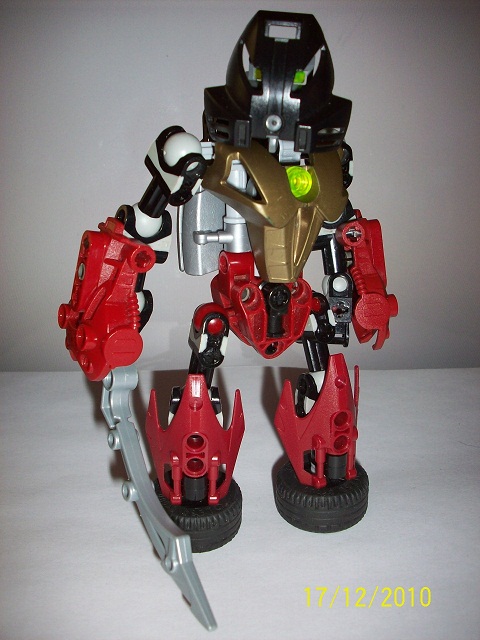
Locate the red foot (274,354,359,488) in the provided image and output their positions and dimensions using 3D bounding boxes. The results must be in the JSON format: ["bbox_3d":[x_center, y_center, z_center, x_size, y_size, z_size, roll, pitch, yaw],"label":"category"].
[{"bbox_3d":[0.025,0.029,0.219,0.029,0.042,0.018,-10,18,-17],"label":"red foot"}]

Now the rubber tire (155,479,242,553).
[{"bbox_3d":[-0.015,0.059,0.220,0.030,0.014,0.030,-2,29,-4],"label":"rubber tire"}]

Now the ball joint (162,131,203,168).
[{"bbox_3d":[-0.016,-0.046,0.186,0.010,0.010,0.010,0,29,0],"label":"ball joint"}]

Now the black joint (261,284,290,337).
[{"bbox_3d":[0.011,-0.003,0.199,0.008,0.016,0.008,-10,18,-17],"label":"black joint"}]

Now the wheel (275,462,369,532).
[{"bbox_3d":[0.027,0.055,0.227,0.030,0.014,0.030,0,29,0],"label":"wheel"}]

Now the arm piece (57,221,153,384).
[{"bbox_3d":[-0.040,-0.006,0.203,0.020,0.045,0.018,6,12,-29],"label":"arm piece"}]

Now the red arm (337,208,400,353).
[{"bbox_3d":[0.043,-0.014,0.230,0.018,0.045,0.018,-12,10,-3],"label":"red arm"}]

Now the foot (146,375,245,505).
[{"bbox_3d":[-0.013,0.034,0.212,0.029,0.042,0.018,-2,17,-4],"label":"foot"}]

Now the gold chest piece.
[{"bbox_3d":[0.009,-0.030,0.180,0.039,0.037,0.024,-11,25,-19],"label":"gold chest piece"}]

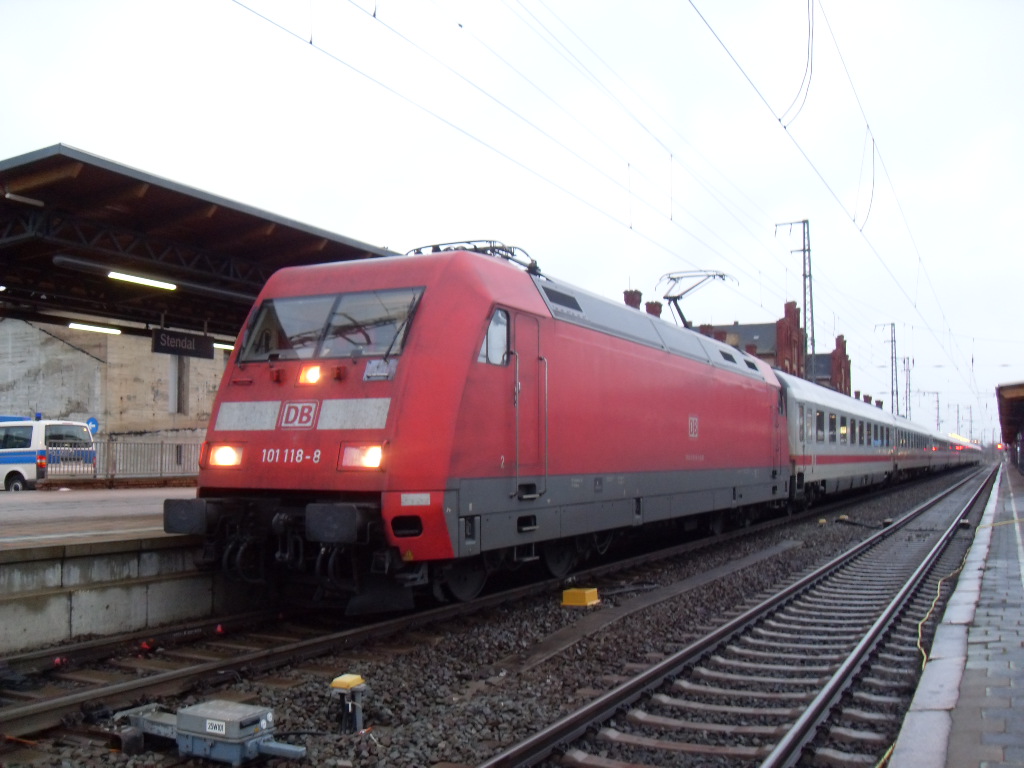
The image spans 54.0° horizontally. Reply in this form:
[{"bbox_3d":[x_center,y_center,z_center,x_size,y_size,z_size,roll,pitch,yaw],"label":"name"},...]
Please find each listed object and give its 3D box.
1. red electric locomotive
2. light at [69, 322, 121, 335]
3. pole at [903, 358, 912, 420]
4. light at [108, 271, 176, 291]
[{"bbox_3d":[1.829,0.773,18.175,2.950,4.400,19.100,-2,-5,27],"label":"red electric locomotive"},{"bbox_3d":[-8.088,-1.066,19.500,0.100,0.100,1.220,-2,-5,27],"label":"light"},{"bbox_3d":[51.566,3.836,130.813,1.000,14.694,0.800,-2,-5,27],"label":"pole"},{"bbox_3d":[-5.253,-1.457,14.300,0.100,0.100,1.220,-2,-5,27],"label":"light"}]

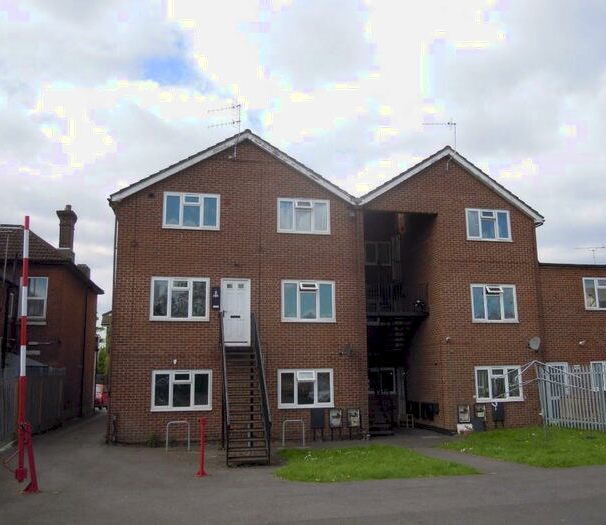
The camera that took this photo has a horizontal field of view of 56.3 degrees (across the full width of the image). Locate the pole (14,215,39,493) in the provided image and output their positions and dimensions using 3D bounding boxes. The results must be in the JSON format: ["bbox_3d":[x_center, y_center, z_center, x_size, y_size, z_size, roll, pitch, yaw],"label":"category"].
[{"bbox_3d":[-5.243,1.670,10.907,0.420,5.236,0.320,-1,-7,-12],"label":"pole"}]

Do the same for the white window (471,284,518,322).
[{"bbox_3d":[6.584,1.418,19.407,1.730,1.321,0.130,2,-10,-12],"label":"white window"}]

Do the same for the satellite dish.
[{"bbox_3d":[7.839,2.753,19.172,0.220,0.460,0.450,8,-13,-39],"label":"satellite dish"}]

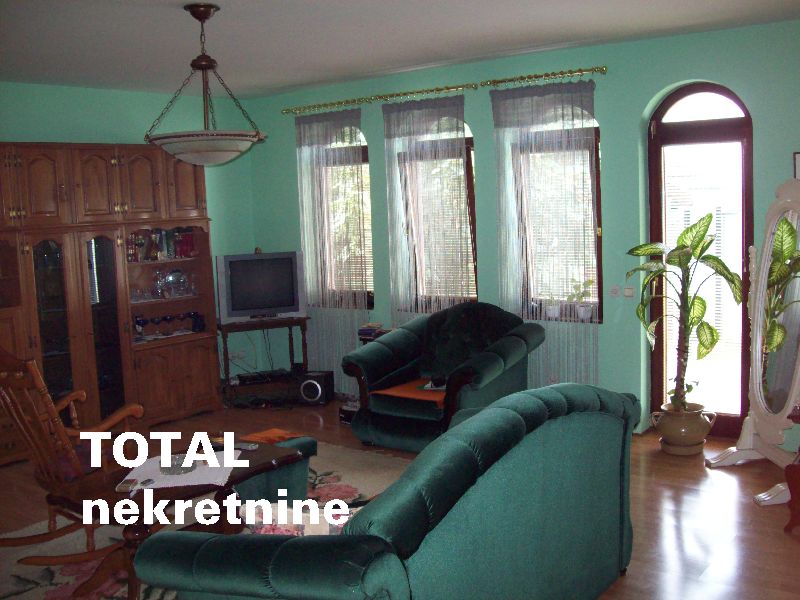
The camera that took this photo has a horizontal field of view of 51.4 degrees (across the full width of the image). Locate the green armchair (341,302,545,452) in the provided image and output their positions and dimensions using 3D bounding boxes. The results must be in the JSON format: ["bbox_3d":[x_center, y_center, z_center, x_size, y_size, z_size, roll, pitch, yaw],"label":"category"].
[{"bbox_3d":[0.300,0.498,5.692,1.100,0.890,0.920,3,9,34],"label":"green armchair"}]

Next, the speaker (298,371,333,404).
[{"bbox_3d":[-0.691,0.706,6.853,0.220,0.260,0.250,-1,8,10],"label":"speaker"}]

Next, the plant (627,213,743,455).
[{"bbox_3d":[1.754,0.207,5.155,0.690,1.480,0.640,3,9,37],"label":"plant"}]

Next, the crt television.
[{"bbox_3d":[-1.193,-0.126,7.115,0.700,0.565,0.460,-4,8,-13],"label":"crt television"}]

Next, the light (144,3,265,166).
[{"bbox_3d":[-0.901,-0.989,3.848,0.540,0.730,0.540,3,9,37],"label":"light"}]

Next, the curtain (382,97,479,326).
[{"bbox_3d":[0.220,-0.321,6.319,0.760,2.360,0.100,3,9,37],"label":"curtain"}]

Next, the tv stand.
[{"bbox_3d":[-1.158,0.489,7.150,0.760,0.650,0.400,-4,8,-13],"label":"tv stand"}]

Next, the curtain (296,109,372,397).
[{"bbox_3d":[-0.548,-0.364,6.899,0.710,2.360,0.100,3,9,37],"label":"curtain"}]

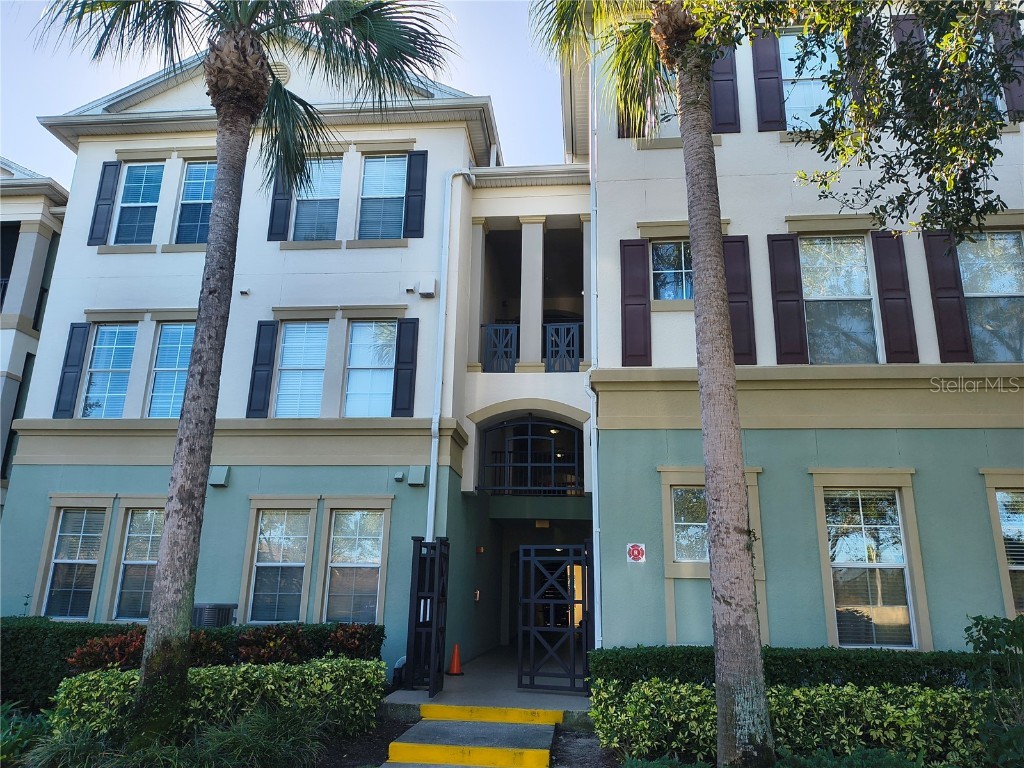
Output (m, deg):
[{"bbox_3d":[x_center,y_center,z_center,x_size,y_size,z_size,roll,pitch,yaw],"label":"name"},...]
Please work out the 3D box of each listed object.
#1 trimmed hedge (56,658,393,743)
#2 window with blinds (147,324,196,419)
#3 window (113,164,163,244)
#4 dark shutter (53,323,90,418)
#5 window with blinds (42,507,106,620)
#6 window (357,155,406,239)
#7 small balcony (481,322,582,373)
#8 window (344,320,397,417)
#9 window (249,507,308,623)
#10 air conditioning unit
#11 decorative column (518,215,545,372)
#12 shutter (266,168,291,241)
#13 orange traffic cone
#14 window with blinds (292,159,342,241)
[{"bbox_3d":[-3.034,3.434,8.089,3.250,0.730,0.900,2,-16,-3],"label":"trimmed hedge"},{"bbox_3d":[-5.873,-0.240,12.942,0.840,1.730,0.100,0,-16,5],"label":"window with blinds"},{"bbox_3d":[-7.051,-3.411,13.949,0.852,1.737,0.100,0,-16,5],"label":"window"},{"bbox_3d":[-7.695,-0.233,12.974,0.371,1.737,0.050,0,-16,5],"label":"dark shutter"},{"bbox_3d":[-7.371,3.031,12.521,0.838,1.835,0.110,0,-16,5],"label":"window with blinds"},{"bbox_3d":[-2.377,-3.436,13.561,0.862,1.739,0.100,0,-16,5],"label":"window"},{"bbox_3d":[0.422,-0.657,14.441,1.956,0.994,0.350,0,-16,5],"label":"small balcony"},{"bbox_3d":[-2.389,-0.256,12.615,0.818,1.721,0.100,0,-16,5],"label":"window"},{"bbox_3d":[-3.813,2.998,12.208,0.887,1.844,0.110,0,-16,5],"label":"window"},{"bbox_3d":[-4.834,3.804,11.307,0.800,0.850,0.800,0,-16,5],"label":"air conditioning unit"},{"bbox_3d":[0.397,-1.674,14.286,0.539,3.188,0.520,0,-16,5],"label":"decorative column"},{"bbox_3d":[-4.213,-3.433,13.579,0.370,1.768,0.050,0,-16,5],"label":"shutter"},{"bbox_3d":[-0.869,4.280,11.540,0.285,0.460,0.285,0,-16,5],"label":"orange traffic cone"},{"bbox_3d":[-3.666,-3.491,14.020,0.881,1.768,0.110,0,-16,5],"label":"window with blinds"}]

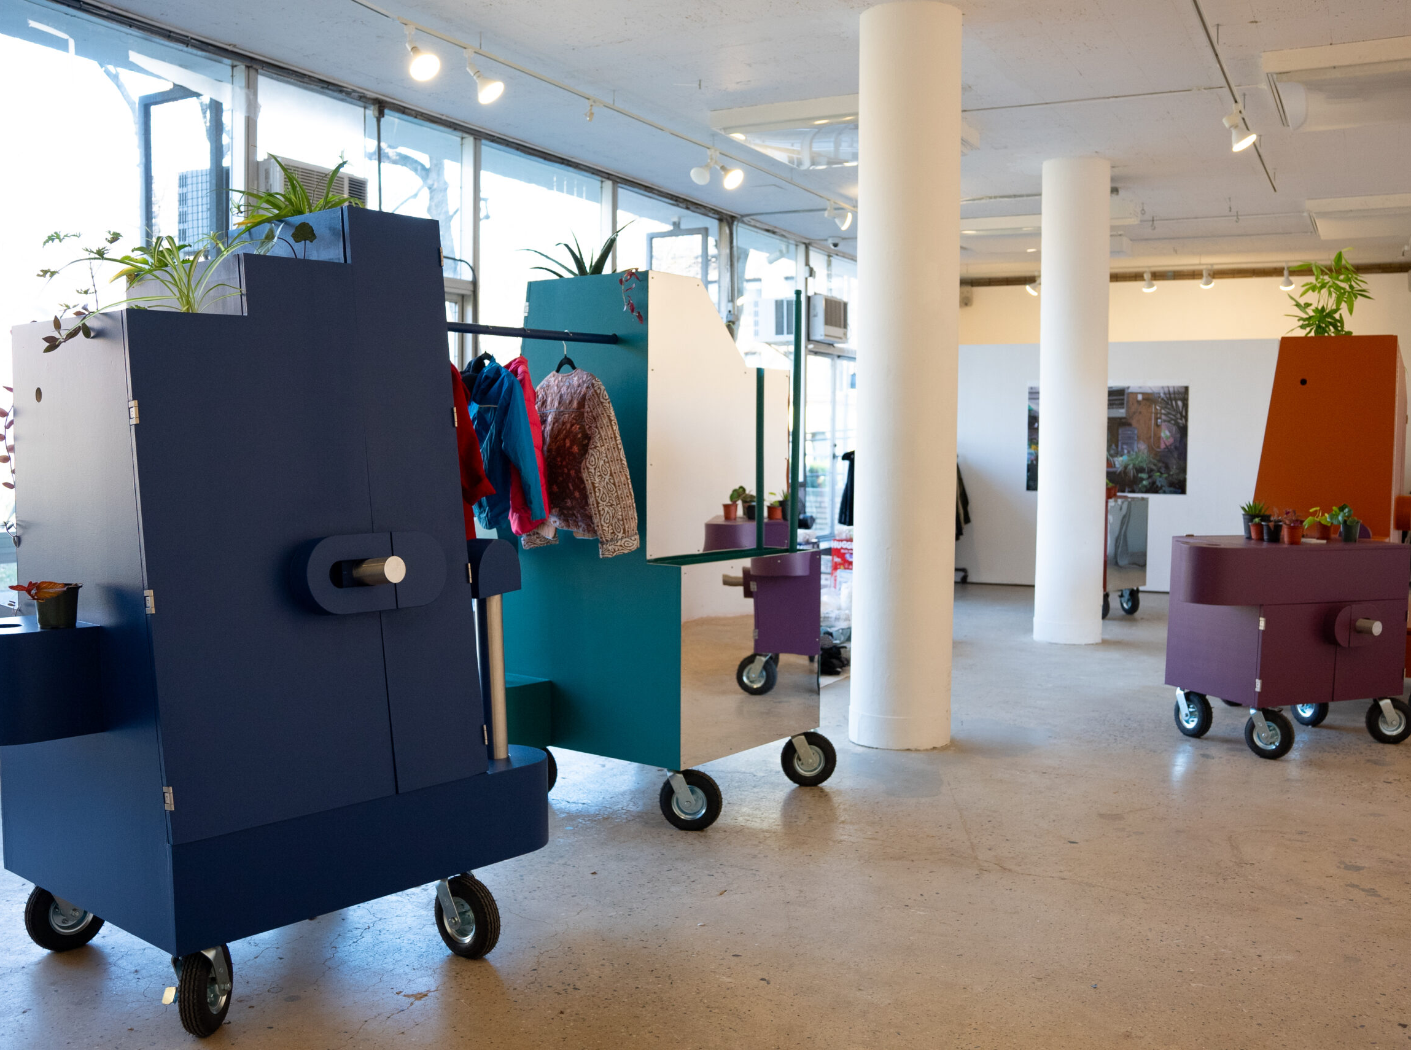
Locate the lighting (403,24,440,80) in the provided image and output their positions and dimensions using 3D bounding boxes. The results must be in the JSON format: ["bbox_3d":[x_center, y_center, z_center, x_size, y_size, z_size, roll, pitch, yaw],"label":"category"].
[{"bbox_3d":[-1.168,-1.948,5.408,0.125,0.225,0.175,-2,5,-28],"label":"lighting"}]

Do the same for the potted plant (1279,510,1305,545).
[{"bbox_3d":[2.564,0.008,5.732,0.107,0.155,0.105,2,5,24],"label":"potted plant"}]

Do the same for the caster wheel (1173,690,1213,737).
[{"bbox_3d":[2.289,0.880,6.128,0.085,0.222,0.215,-1,4,-23],"label":"caster wheel"}]

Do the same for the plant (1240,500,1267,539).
[{"bbox_3d":[2.582,-0.026,6.136,0.138,0.180,0.138,2,4,27],"label":"plant"}]

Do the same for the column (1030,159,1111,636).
[{"bbox_3d":[2.538,-0.828,9.019,0.460,3.270,0.460,2,4,27],"label":"column"}]

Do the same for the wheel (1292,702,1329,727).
[{"bbox_3d":[2.953,0.869,6.384,0.085,0.222,0.215,-1,4,-21],"label":"wheel"}]

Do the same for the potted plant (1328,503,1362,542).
[{"bbox_3d":[2.862,-0.011,5.868,0.152,0.177,0.140,2,5,24],"label":"potted plant"}]

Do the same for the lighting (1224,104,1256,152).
[{"bbox_3d":[2.748,-2.041,6.734,0.155,0.235,0.127,2,5,27],"label":"lighting"}]

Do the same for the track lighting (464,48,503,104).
[{"bbox_3d":[-1.047,-2.101,6.078,0.190,0.235,0.130,4,5,43],"label":"track lighting"}]

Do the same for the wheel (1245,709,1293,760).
[{"bbox_3d":[2.419,0.891,5.612,0.215,0.220,0.085,4,5,40],"label":"wheel"}]

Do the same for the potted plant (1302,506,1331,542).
[{"bbox_3d":[2.874,-0.008,6.143,0.115,0.148,0.125,2,4,27],"label":"potted plant"}]

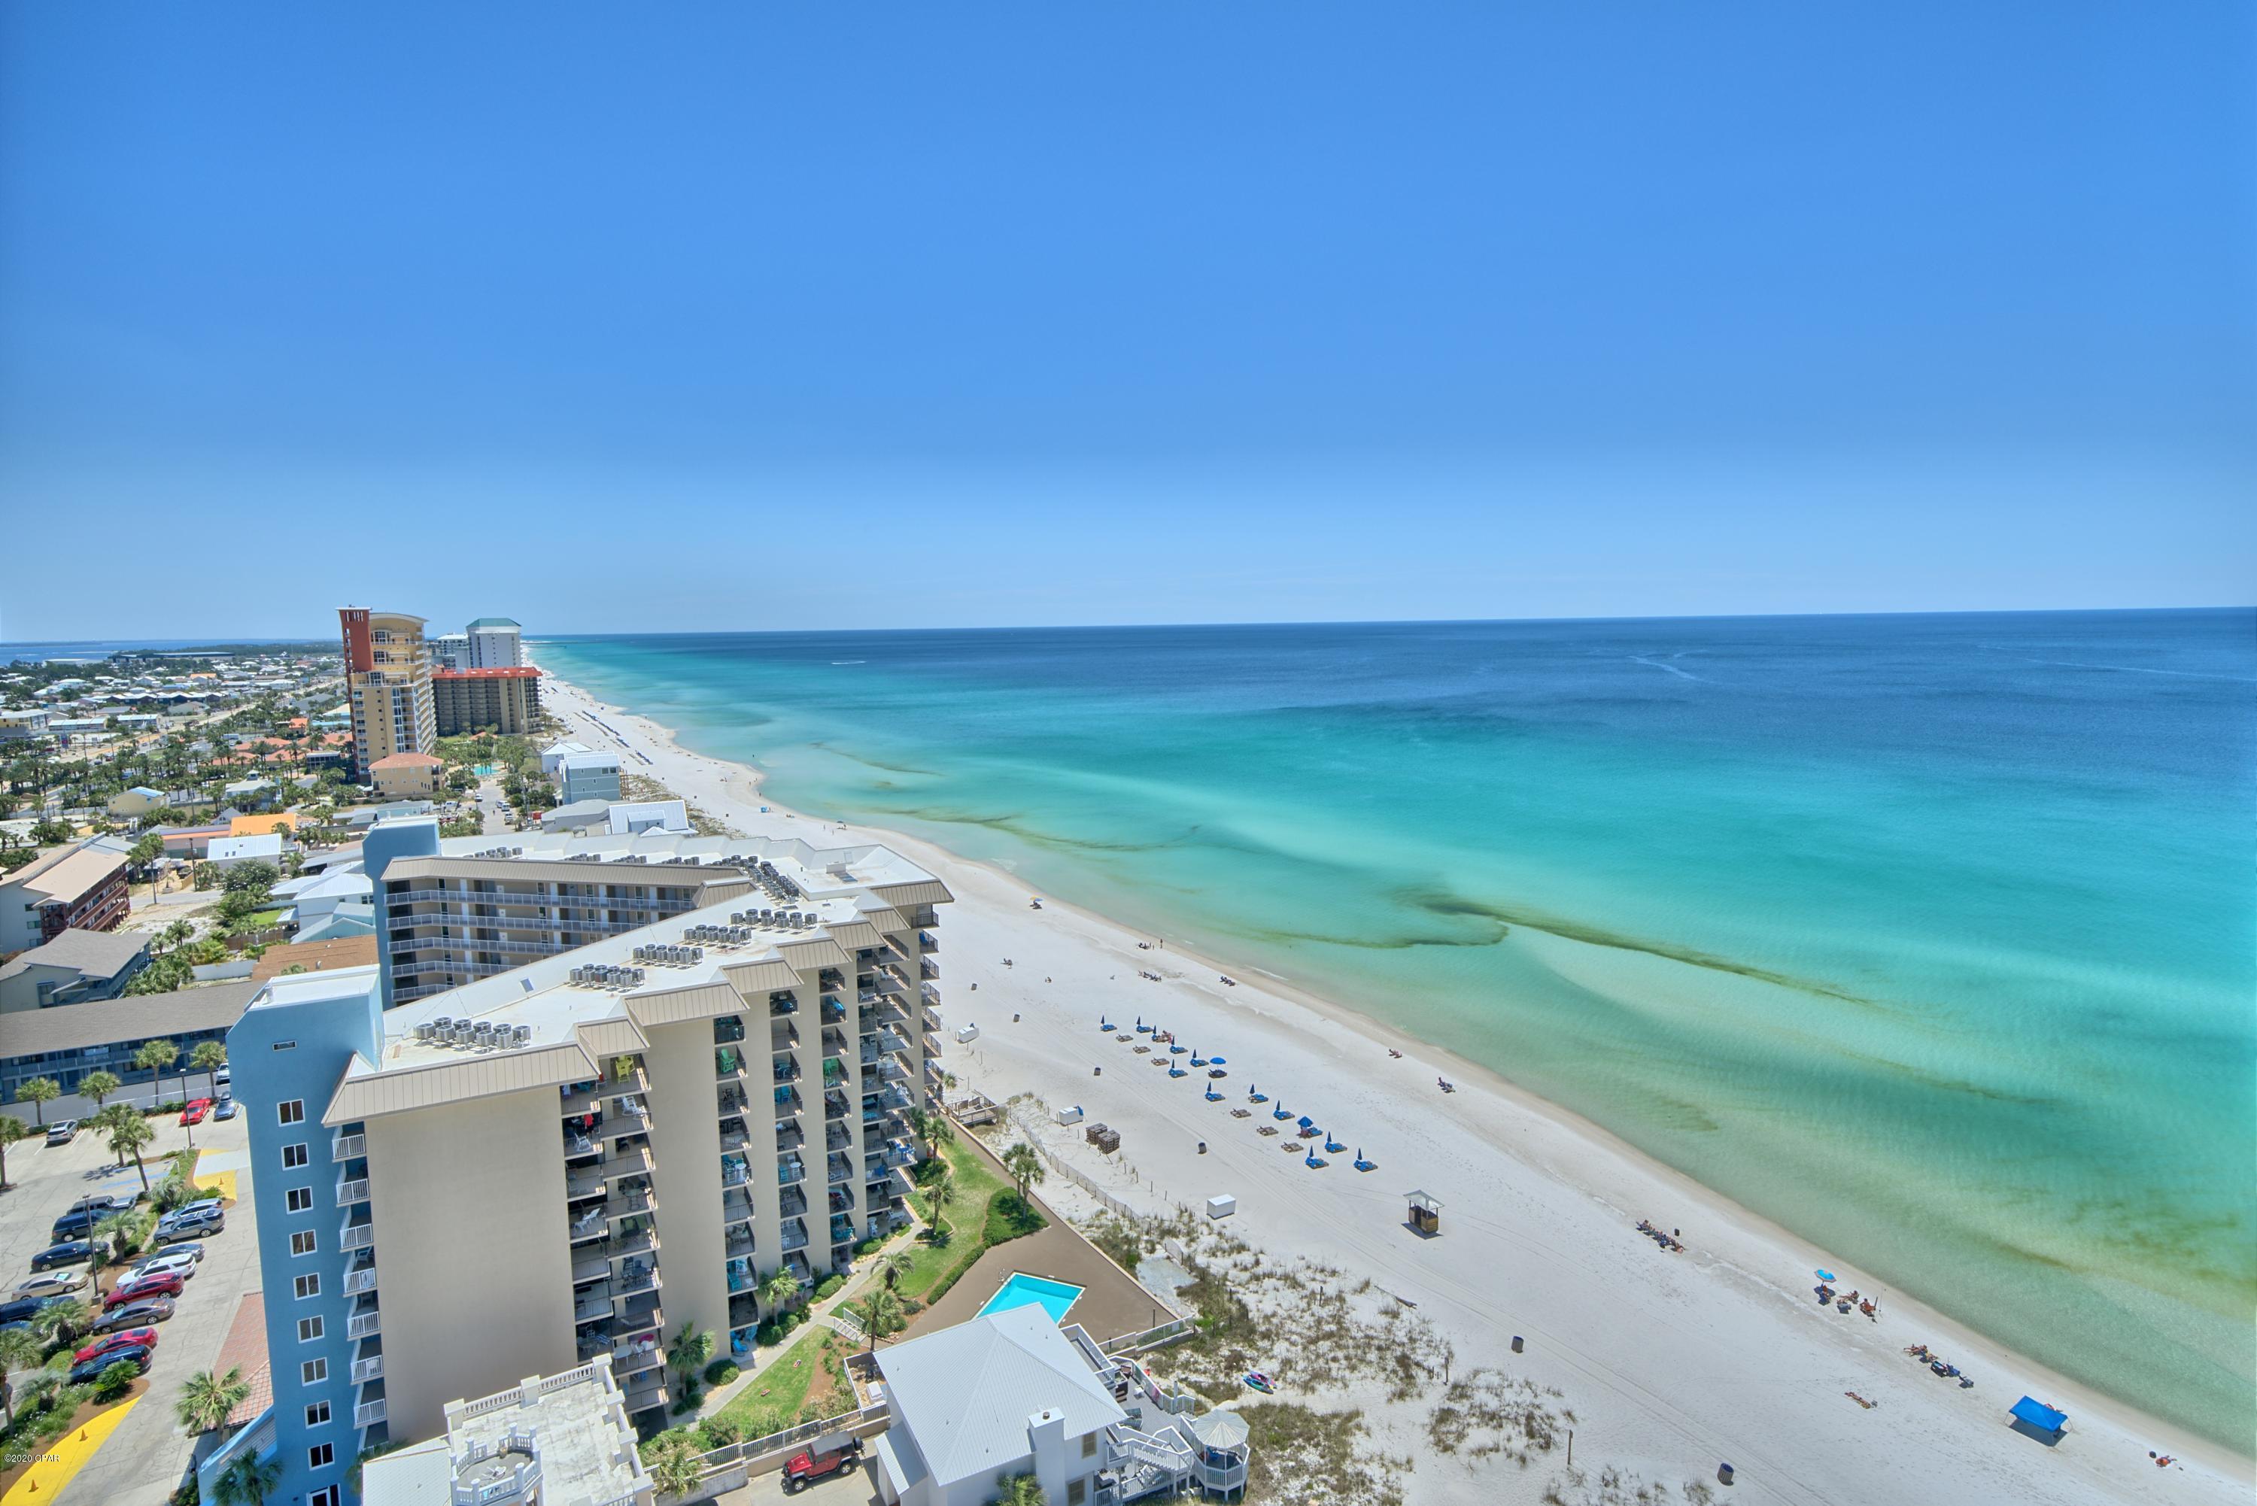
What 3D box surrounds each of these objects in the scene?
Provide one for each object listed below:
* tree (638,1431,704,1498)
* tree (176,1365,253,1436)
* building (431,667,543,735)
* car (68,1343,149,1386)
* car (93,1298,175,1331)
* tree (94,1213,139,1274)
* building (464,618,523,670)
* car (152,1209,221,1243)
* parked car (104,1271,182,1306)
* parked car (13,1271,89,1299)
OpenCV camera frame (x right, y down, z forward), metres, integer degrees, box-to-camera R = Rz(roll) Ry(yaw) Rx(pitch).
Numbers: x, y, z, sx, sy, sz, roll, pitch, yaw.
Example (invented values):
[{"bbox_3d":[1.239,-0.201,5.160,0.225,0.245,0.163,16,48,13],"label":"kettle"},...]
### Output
[{"bbox_3d":[-27.552,44.030,72.319,3.400,3.400,3.400,-1,6,0],"label":"tree"},{"bbox_3d":[-57.446,42.685,75.315,3.800,6.300,3.800,-1,6,0],"label":"tree"},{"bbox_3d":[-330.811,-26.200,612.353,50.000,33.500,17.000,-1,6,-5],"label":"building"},{"bbox_3d":[-72.635,43.615,85.101,4.500,1.600,1.830,-4,7,-28],"label":"car"},{"bbox_3d":[-76.209,43.038,91.492,4.750,1.460,1.830,-4,7,-27],"label":"car"},{"bbox_3d":[-85.988,41.334,101.208,3.200,4.200,3.200,-1,6,0],"label":"tree"},{"bbox_3d":[-370.116,-48.615,699.784,23.000,60.000,20.000,-7,9,-44],"label":"building"},{"bbox_3d":[-82.259,41.571,104.569,4.750,1.700,1.900,-4,7,-25],"label":"car"},{"bbox_3d":[-78.934,43.147,95.621,4.750,1.700,1.880,-4,7,-28],"label":"parked car"},{"bbox_3d":[-86.789,42.711,96.074,4.650,1.450,1.800,-4,7,-26],"label":"parked car"}]

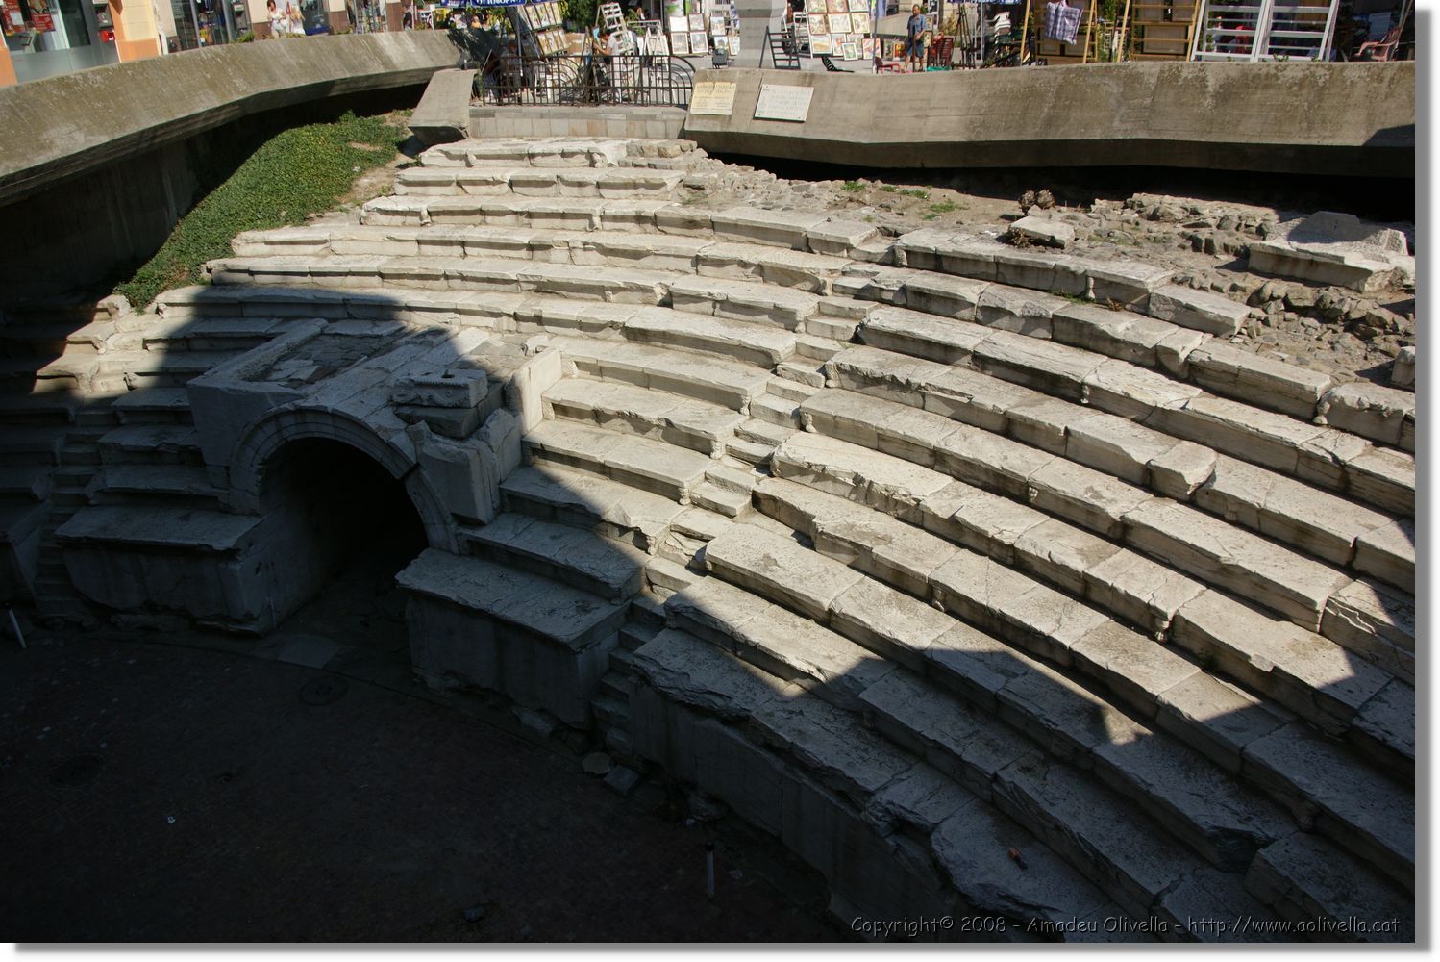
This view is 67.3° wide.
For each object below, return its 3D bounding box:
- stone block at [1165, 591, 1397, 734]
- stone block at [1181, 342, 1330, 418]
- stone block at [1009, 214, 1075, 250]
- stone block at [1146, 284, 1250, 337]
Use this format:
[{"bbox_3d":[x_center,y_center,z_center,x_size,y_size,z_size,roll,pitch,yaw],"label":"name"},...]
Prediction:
[{"bbox_3d":[5.670,1.800,11.080,0.680,0.390,1.900,-17,31,-31],"label":"stone block"},{"bbox_3d":[6.690,-1.270,13.450,0.550,0.410,1.530,-22,34,-38],"label":"stone block"},{"bbox_3d":[5.230,-4.040,17.600,0.830,0.230,0.760,17,31,30],"label":"stone block"},{"bbox_3d":[6.410,-2.300,14.560,0.460,0.360,1.200,-19,32,-33],"label":"stone block"}]

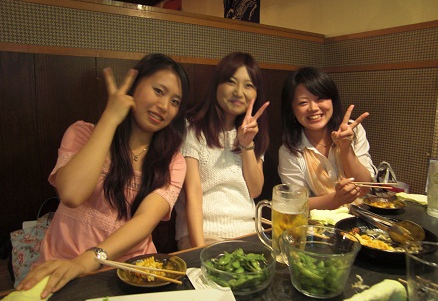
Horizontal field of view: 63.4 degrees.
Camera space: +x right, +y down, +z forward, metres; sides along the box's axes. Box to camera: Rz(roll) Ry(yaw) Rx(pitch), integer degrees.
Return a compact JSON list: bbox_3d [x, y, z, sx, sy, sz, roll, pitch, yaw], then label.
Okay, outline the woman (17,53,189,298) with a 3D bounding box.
[{"bbox_3d":[-0.209,0.327,0.901,0.500,1.161,0.670,-3,10,-24],"label":"woman"}]

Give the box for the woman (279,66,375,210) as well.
[{"bbox_3d":[0.369,0.292,1.204,0.460,1.157,0.670,0,9,-5],"label":"woman"}]

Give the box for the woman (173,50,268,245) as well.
[{"bbox_3d":[0.093,0.281,1.132,0.440,1.192,0.680,-1,9,-14],"label":"woman"}]

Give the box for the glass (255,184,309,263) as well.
[{"bbox_3d":[0.146,0.172,0.832,0.127,0.163,0.085,0,9,-9],"label":"glass"}]

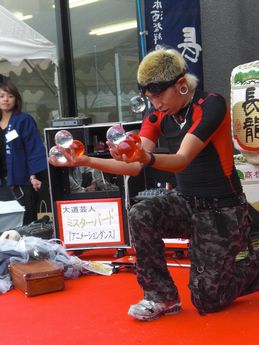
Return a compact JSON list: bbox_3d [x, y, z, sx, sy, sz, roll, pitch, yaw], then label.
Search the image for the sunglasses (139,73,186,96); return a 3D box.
[{"bbox_3d":[0.124,-0.347,2.980,0.135,0.055,0.150,-38,25,-30],"label":"sunglasses"}]

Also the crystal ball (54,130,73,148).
[{"bbox_3d":[-0.272,-0.138,3.120,0.076,0.076,0.076,-4,7,0],"label":"crystal ball"}]

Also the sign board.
[{"bbox_3d":[-0.218,0.287,4.223,0.370,0.264,0.015,-3,7,8],"label":"sign board"}]

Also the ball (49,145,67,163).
[{"bbox_3d":[-0.300,-0.078,3.150,0.076,0.076,0.076,-4,7,0],"label":"ball"}]

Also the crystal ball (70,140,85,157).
[{"bbox_3d":[-0.226,-0.099,3.150,0.076,0.076,0.076,-4,7,0],"label":"crystal ball"}]

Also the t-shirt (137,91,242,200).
[{"bbox_3d":[0.261,-0.117,3.120,0.420,0.460,0.280,3,24,46],"label":"t-shirt"}]

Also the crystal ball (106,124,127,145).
[{"bbox_3d":[-0.049,-0.146,2.870,0.076,0.076,0.076,-4,7,0],"label":"crystal ball"}]

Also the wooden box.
[{"bbox_3d":[-0.446,0.515,3.644,0.197,0.108,0.220,-7,7,-25],"label":"wooden box"}]

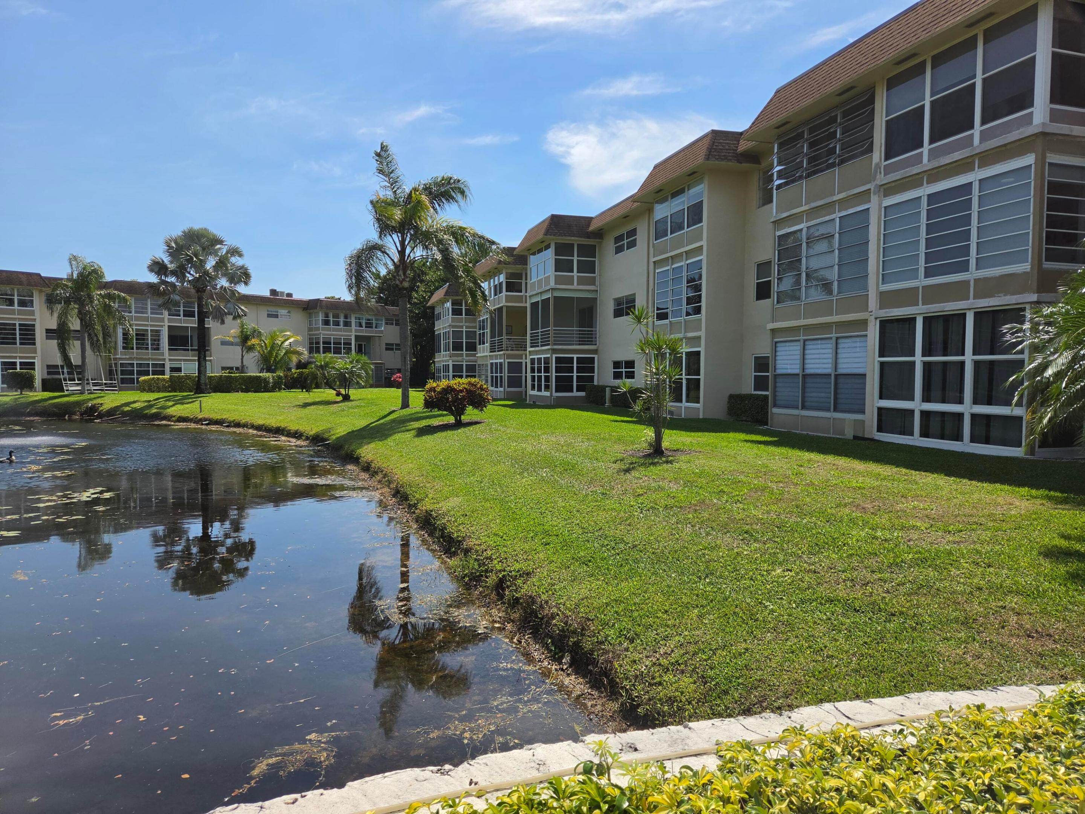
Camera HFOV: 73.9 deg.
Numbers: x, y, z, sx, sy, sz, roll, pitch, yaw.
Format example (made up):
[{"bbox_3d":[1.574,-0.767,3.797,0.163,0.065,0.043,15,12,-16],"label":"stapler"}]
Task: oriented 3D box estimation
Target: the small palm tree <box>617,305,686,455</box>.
[{"bbox_3d":[1.972,-0.496,12.938,1.202,2.661,1.150,1,3,9],"label":"small palm tree"}]

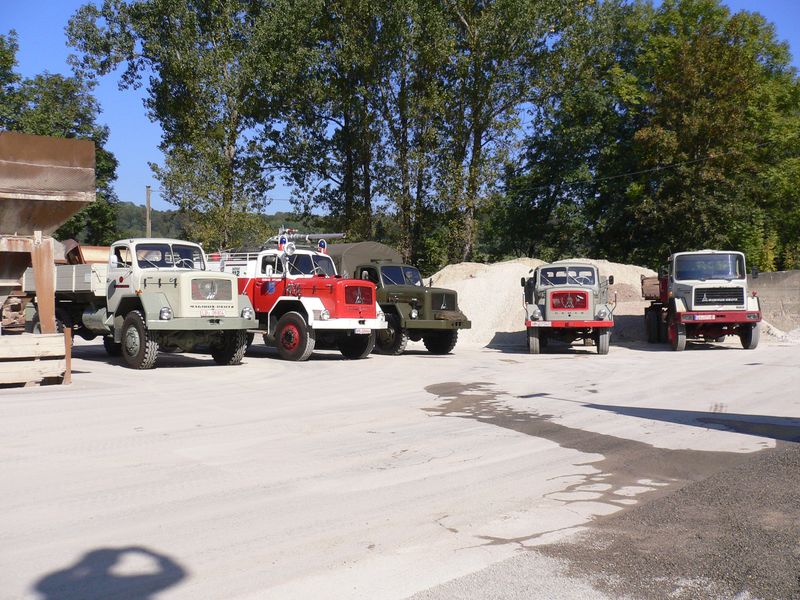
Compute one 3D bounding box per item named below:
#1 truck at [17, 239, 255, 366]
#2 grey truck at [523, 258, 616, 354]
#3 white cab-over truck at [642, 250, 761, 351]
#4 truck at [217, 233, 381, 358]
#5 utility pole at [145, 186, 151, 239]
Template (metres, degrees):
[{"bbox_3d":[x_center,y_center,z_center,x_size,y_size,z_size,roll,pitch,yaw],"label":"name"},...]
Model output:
[{"bbox_3d":[-6.404,0.048,19.024,2.500,2.720,7.500,1,-1,-42],"label":"truck"},{"bbox_3d":[5.164,0.196,25.050,2.420,2.600,6.500,0,0,10],"label":"grey truck"},{"bbox_3d":[10.478,0.032,28.615,2.500,3.020,7.300,0,0,8],"label":"white cab-over truck"},{"bbox_3d":[-3.728,-0.144,20.827,7.100,3.150,2.450,0,-1,42],"label":"truck"},{"bbox_3d":[-13.669,-2.450,44.000,0.240,7.700,0.240,-1,0,0],"label":"utility pole"}]

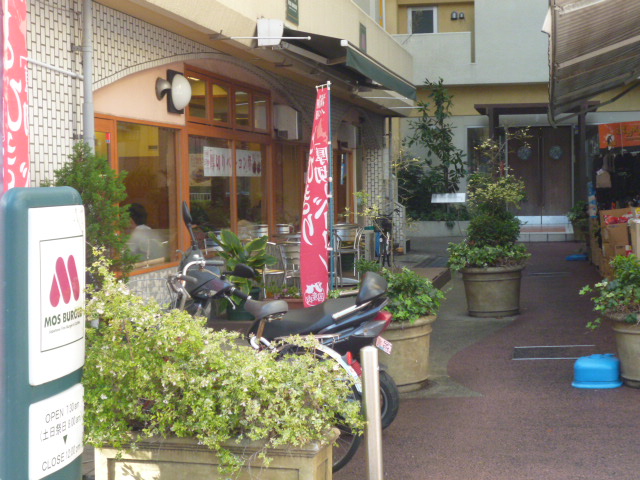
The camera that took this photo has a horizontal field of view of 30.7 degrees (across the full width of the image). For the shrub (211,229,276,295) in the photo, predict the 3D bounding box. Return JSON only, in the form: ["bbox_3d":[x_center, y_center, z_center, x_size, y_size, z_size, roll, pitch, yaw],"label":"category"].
[{"bbox_3d":[-0.729,0.205,11.100,0.620,0.630,0.580,0,3,0],"label":"shrub"}]

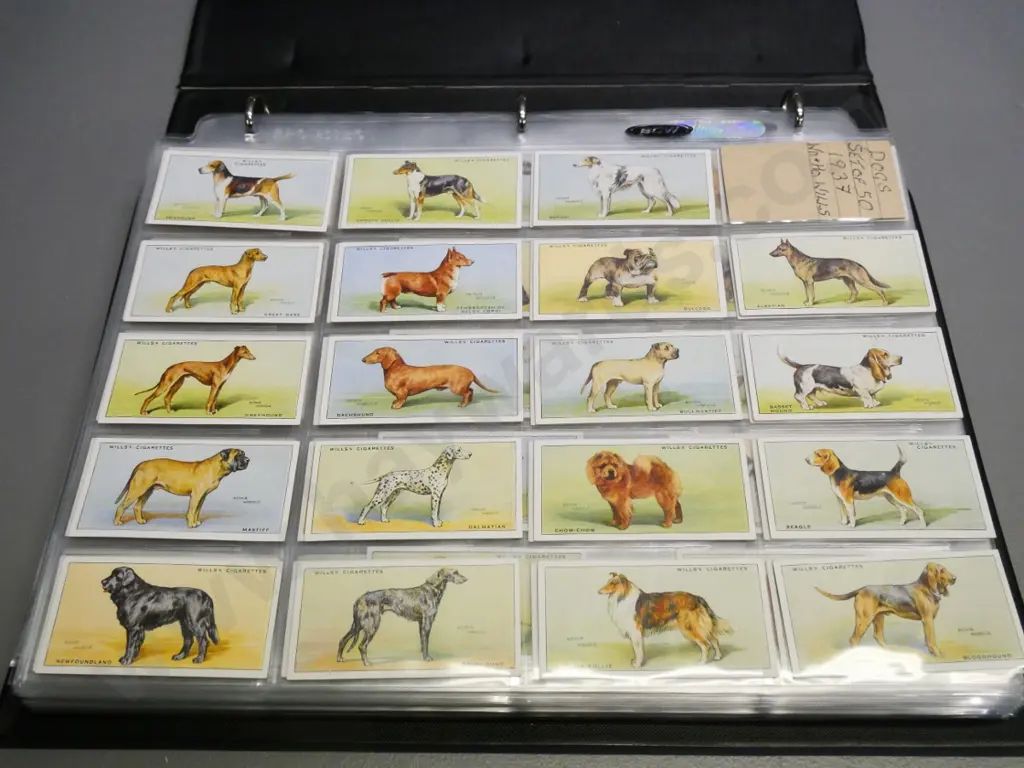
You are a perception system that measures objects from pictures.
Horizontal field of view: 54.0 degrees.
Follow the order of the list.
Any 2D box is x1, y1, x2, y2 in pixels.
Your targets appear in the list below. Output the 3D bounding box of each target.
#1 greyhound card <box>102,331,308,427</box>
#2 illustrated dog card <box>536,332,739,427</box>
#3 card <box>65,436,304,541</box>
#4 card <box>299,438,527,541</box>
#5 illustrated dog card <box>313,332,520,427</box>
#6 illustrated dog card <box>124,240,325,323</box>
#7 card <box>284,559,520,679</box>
[{"bbox_3d":[-0.103,-0.002,0.339,0.067,0.001,0.036,0,60,2],"label":"greyhound card"},{"bbox_3d":[0.042,-0.002,0.340,0.068,0.001,0.036,-1,59,1],"label":"illustrated dog card"},{"bbox_3d":[-0.104,0.034,0.323,0.068,0.001,0.036,0,59,2],"label":"card"},{"bbox_3d":[-0.030,0.033,0.321,0.068,0.001,0.036,-1,59,1],"label":"card"},{"bbox_3d":[-0.030,-0.002,0.342,0.068,0.001,0.036,-1,59,1],"label":"illustrated dog card"},{"bbox_3d":[-0.102,-0.037,0.358,0.067,0.001,0.036,0,60,2],"label":"illustrated dog card"},{"bbox_3d":[-0.032,0.070,0.299,0.068,0.001,0.036,-1,59,1],"label":"card"}]

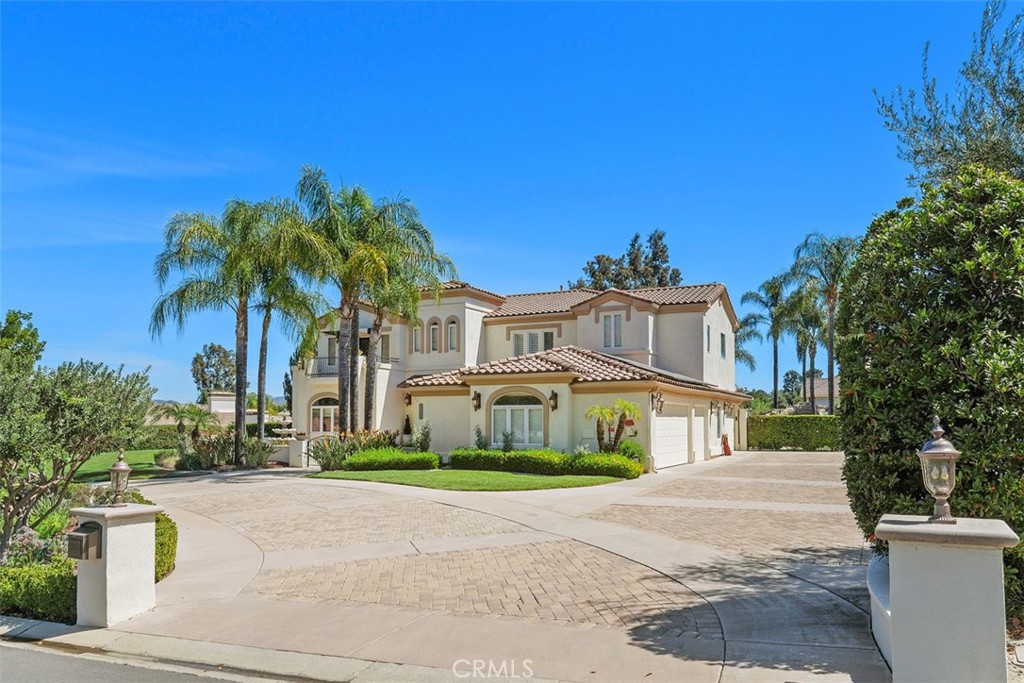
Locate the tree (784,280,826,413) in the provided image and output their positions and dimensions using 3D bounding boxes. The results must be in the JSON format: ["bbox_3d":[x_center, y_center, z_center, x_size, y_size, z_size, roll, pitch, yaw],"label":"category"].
[{"bbox_3d":[21.176,1.433,53.000,3.700,11.000,3.700,-3,-6,27],"label":"tree"}]

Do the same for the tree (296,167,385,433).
[{"bbox_3d":[-5.936,-0.796,25.600,3.200,10.000,3.200,0,-5,0],"label":"tree"}]

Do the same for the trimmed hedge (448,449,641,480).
[{"bbox_3d":[0.933,3.860,23.400,6.800,0.750,1.150,-4,-6,36],"label":"trimmed hedge"}]

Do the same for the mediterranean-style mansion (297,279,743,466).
[{"bbox_3d":[0.992,1.430,41.485,19.900,9.700,20.000,-3,-6,27],"label":"mediterranean-style mansion"}]

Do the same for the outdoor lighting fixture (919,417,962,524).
[{"bbox_3d":[2.428,0.730,4.200,0.250,0.620,0.250,-3,-7,29],"label":"outdoor lighting fixture"}]

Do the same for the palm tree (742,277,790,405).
[{"bbox_3d":[17.138,0.541,50.000,3.700,10.100,3.700,0,-5,0],"label":"palm tree"}]

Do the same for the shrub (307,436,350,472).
[{"bbox_3d":[-7.205,4.442,29.200,1.700,1.420,1.600,0,-6,0],"label":"shrub"}]

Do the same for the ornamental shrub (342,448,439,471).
[{"bbox_3d":[-4.074,3.973,24.800,3.200,0.720,1.150,0,-5,-5],"label":"ornamental shrub"}]

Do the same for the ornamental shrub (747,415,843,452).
[{"bbox_3d":[15.393,4.958,40.300,5.400,1.950,1.200,-2,-5,24],"label":"ornamental shrub"}]

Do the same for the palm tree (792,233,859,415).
[{"bbox_3d":[22.317,-0.348,51.500,5.400,14.300,5.400,-3,-6,27],"label":"palm tree"}]

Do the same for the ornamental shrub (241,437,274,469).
[{"bbox_3d":[-8.603,3.769,25.000,1.150,1.050,1.100,0,-5,0],"label":"ornamental shrub"}]

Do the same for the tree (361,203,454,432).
[{"bbox_3d":[-3.787,-0.356,26.300,3.500,9.200,3.500,0,-5,0],"label":"tree"}]

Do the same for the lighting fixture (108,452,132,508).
[{"bbox_3d":[-4.184,1.458,7.900,0.250,0.620,0.250,-3,-7,29],"label":"lighting fixture"}]

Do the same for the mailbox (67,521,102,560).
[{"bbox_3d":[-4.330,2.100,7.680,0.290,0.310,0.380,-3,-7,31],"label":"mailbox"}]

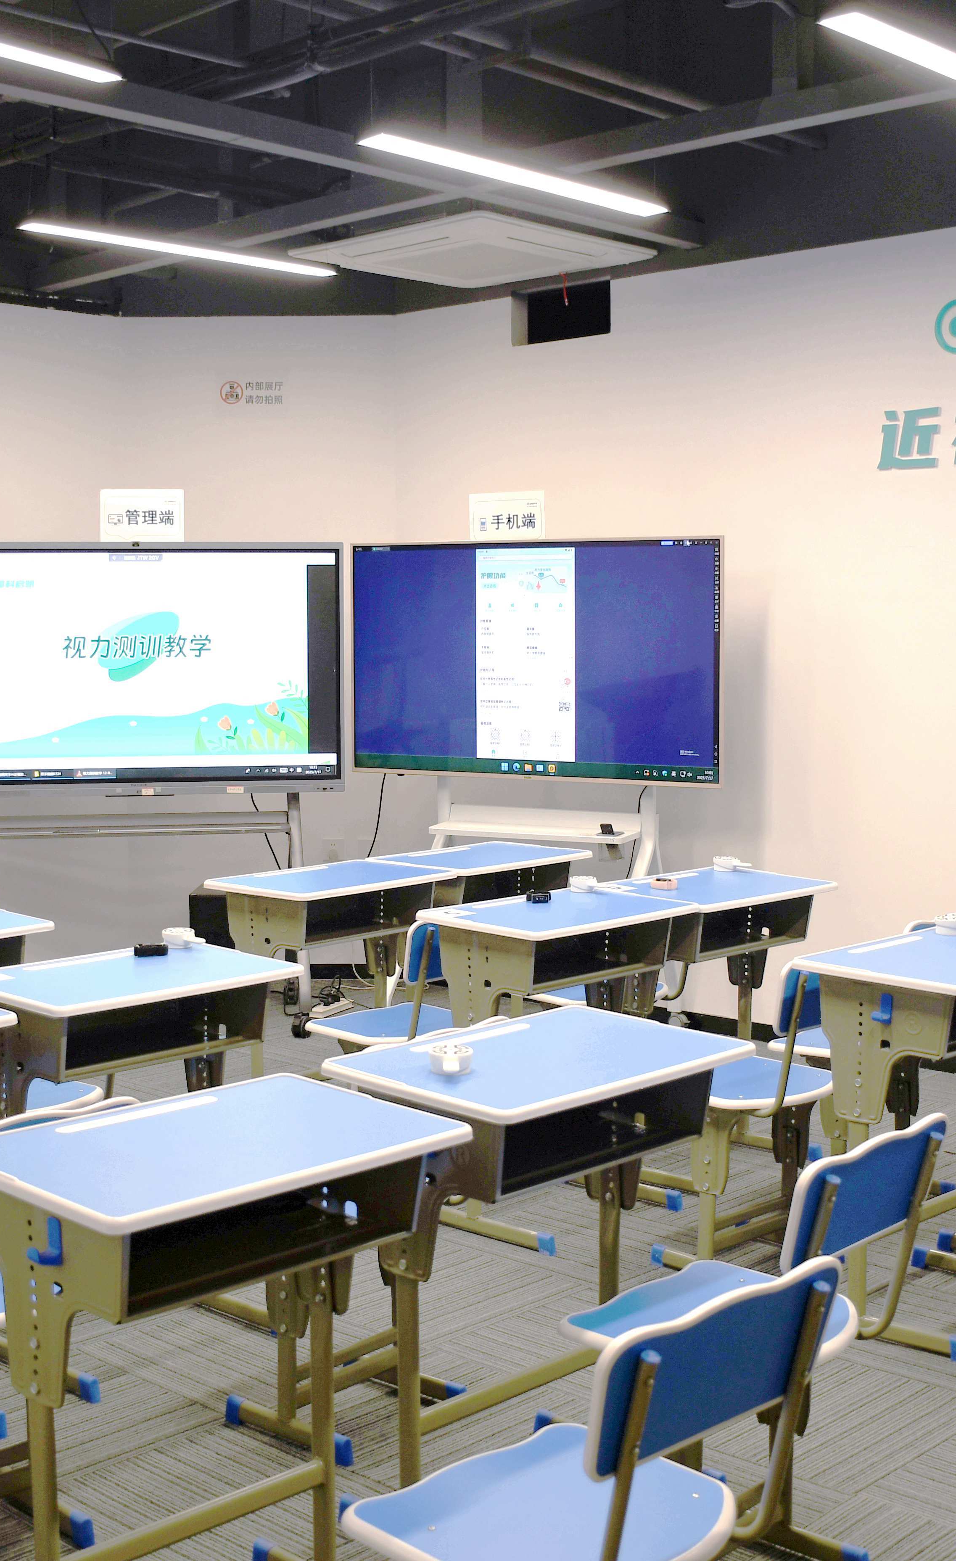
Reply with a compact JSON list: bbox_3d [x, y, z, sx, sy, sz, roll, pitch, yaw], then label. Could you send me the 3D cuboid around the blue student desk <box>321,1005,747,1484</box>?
[{"bbox_3d":[0.108,0.799,2.785,0.420,0.750,0.610,4,5,44],"label":"blue student desk"}]

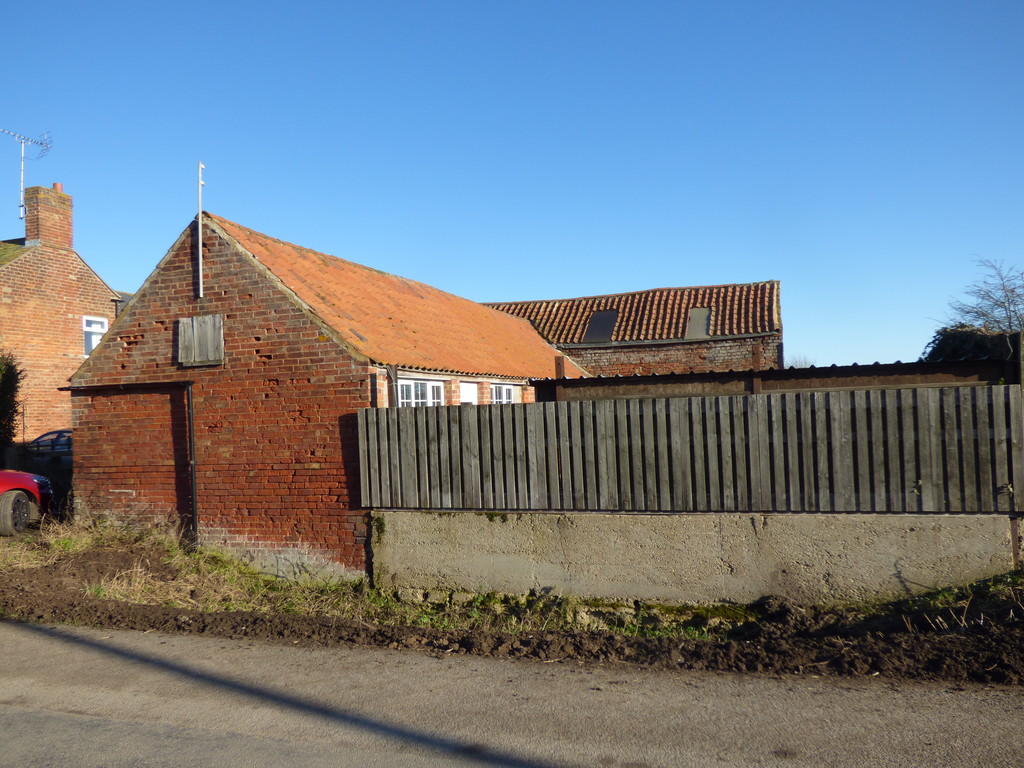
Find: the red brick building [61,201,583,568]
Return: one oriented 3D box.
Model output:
[{"bbox_3d":[-1.733,0.195,16.657,4.970,4.730,13.820,-3,-2,19],"label":"red brick building"}]

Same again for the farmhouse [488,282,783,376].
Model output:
[{"bbox_3d":[3.191,-0.116,23.947,9.950,5.400,3.850,-3,-2,19],"label":"farmhouse"}]

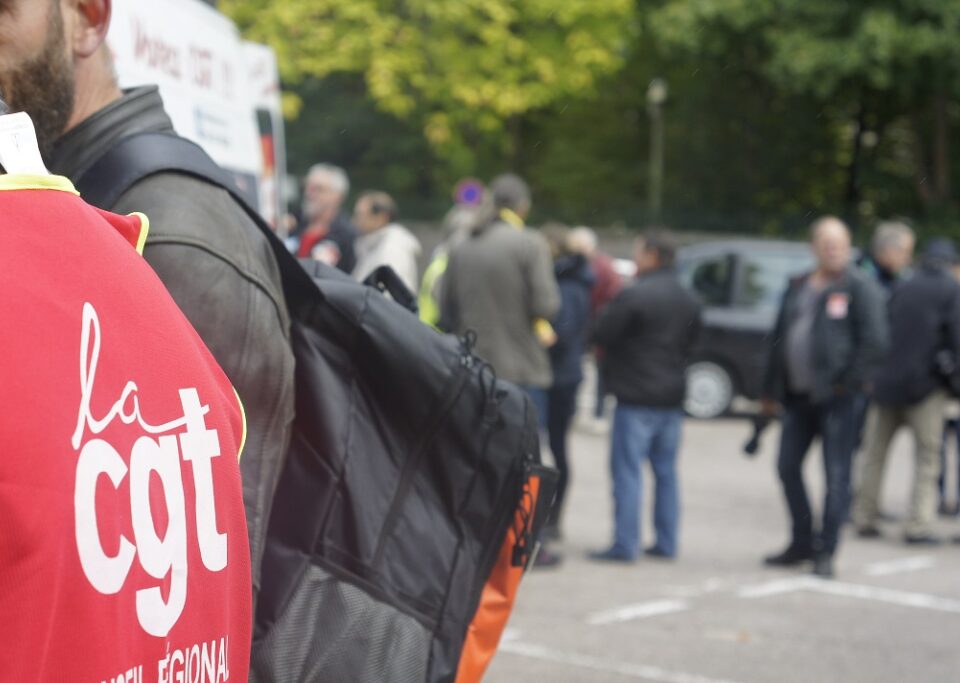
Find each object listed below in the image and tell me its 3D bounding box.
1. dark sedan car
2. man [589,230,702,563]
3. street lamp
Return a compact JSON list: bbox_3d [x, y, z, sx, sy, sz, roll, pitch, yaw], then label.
[{"bbox_3d":[3.170,-0.100,18.300,4.200,1.500,1.750,1,3,2],"label":"dark sedan car"},{"bbox_3d":[0.875,0.280,11.300,0.560,1.740,0.450,-2,4,-45],"label":"man"},{"bbox_3d":[2.650,-1.920,32.000,0.320,4.000,0.320,0,3,0],"label":"street lamp"}]

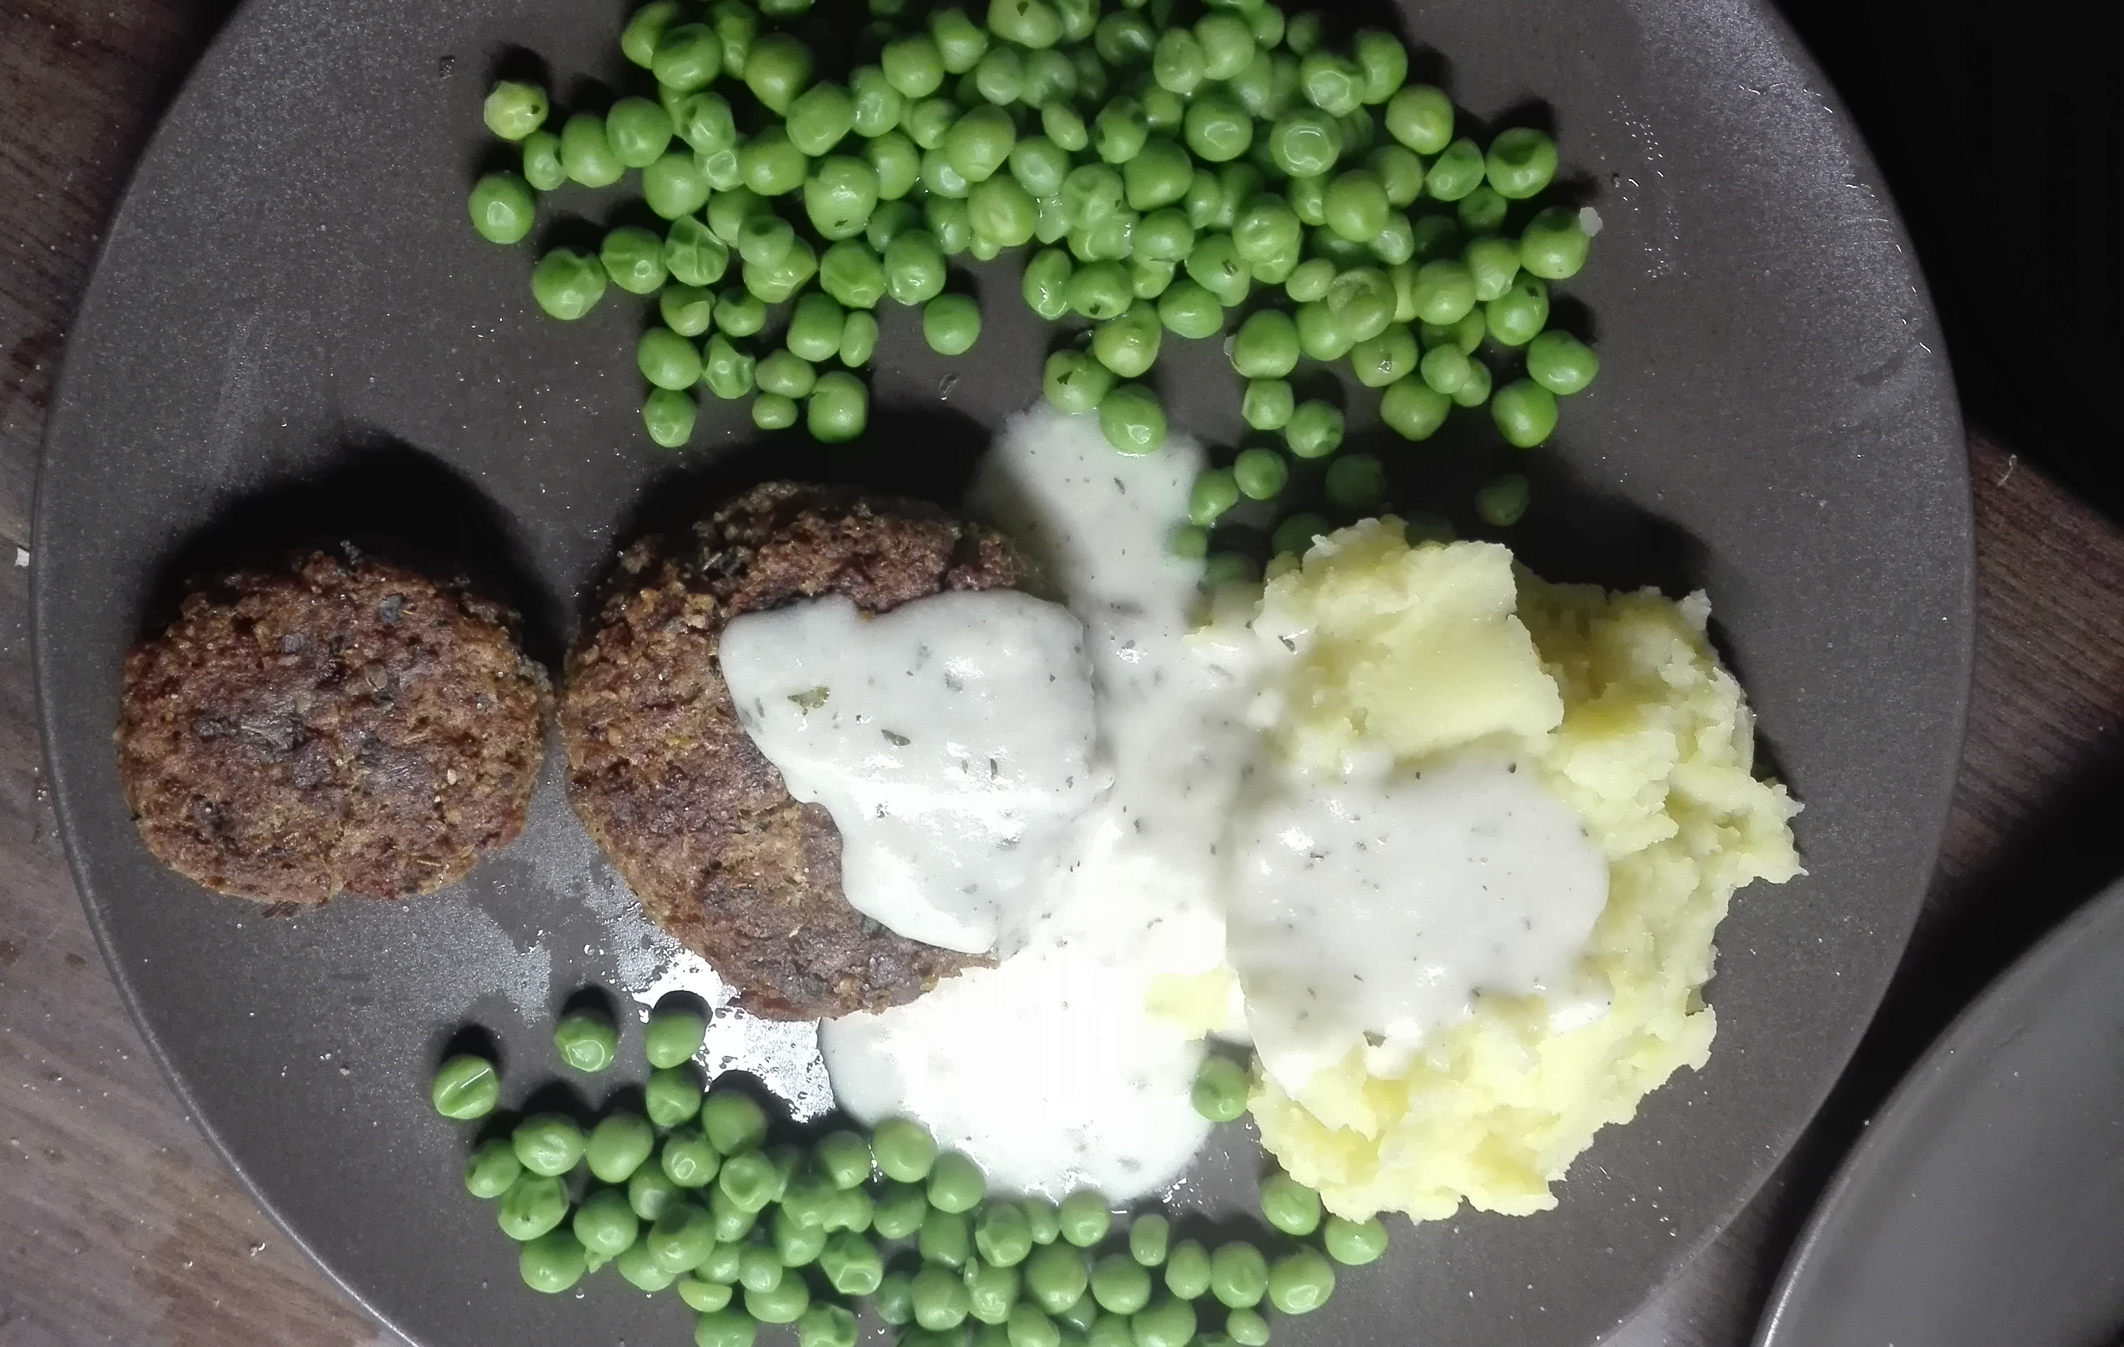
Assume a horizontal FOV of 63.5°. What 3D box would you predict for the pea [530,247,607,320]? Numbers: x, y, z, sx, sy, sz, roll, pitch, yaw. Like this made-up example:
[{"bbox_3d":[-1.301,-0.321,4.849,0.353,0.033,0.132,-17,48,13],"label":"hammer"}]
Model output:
[{"bbox_3d":[-0.067,-0.053,0.233,0.010,0.010,0.010,0,101,-2],"label":"pea"}]

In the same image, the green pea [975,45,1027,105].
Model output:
[{"bbox_3d":[-0.008,-0.078,0.225,0.006,0.007,0.007,0,101,-2],"label":"green pea"}]

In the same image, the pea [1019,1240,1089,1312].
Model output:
[{"bbox_3d":[-0.001,0.081,0.232,0.009,0.009,0.009,0,82,0],"label":"pea"}]

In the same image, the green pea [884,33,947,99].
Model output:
[{"bbox_3d":[-0.022,-0.091,0.256,0.009,0.009,0.010,0,82,0],"label":"green pea"}]

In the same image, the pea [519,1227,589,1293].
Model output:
[{"bbox_3d":[-0.070,0.081,0.237,0.010,0.009,0.009,0,83,-1],"label":"pea"}]

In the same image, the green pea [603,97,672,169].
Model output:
[{"bbox_3d":[-0.056,-0.072,0.228,0.009,0.009,0.009,0,101,-2],"label":"green pea"}]

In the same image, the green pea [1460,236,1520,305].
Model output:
[{"bbox_3d":[0.056,-0.053,0.224,0.007,0.008,0.009,0,101,-1],"label":"green pea"}]

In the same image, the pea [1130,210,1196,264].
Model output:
[{"bbox_3d":[0.014,-0.058,0.229,0.008,0.008,0.007,0,101,-2],"label":"pea"}]

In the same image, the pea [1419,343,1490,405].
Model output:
[{"bbox_3d":[0.057,-0.043,0.250,0.010,0.009,0.009,0,83,-1],"label":"pea"}]

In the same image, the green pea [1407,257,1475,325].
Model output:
[{"bbox_3d":[0.056,-0.055,0.250,0.009,0.009,0.010,0,82,0],"label":"green pea"}]

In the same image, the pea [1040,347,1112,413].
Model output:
[{"bbox_3d":[0.002,-0.043,0.252,0.010,0.010,0.010,0,83,-1],"label":"pea"}]

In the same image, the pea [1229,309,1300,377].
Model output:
[{"bbox_3d":[0.027,-0.044,0.229,0.009,0.009,0.009,0,102,-2],"label":"pea"}]

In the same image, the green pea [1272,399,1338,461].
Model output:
[{"bbox_3d":[0.036,-0.036,0.252,0.009,0.009,0.009,0,83,-1],"label":"green pea"}]

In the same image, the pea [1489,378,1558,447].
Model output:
[{"bbox_3d":[0.063,-0.035,0.233,0.009,0.009,0.009,0,102,-2],"label":"pea"}]

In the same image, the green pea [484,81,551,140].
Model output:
[{"bbox_3d":[-0.082,-0.084,0.256,0.010,0.009,0.009,0,83,-1],"label":"green pea"}]

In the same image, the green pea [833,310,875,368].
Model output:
[{"bbox_3d":[-0.027,-0.045,0.230,0.005,0.006,0.008,11,101,-4],"label":"green pea"}]

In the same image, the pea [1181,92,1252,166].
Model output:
[{"bbox_3d":[0.020,-0.069,0.218,0.009,0.009,0.009,0,102,-2],"label":"pea"}]

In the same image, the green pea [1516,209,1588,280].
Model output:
[{"bbox_3d":[0.065,-0.057,0.226,0.009,0.009,0.010,0,101,-1],"label":"green pea"}]

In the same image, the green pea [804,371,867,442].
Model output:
[{"bbox_3d":[-0.031,-0.037,0.238,0.009,0.009,0.010,0,101,-2],"label":"green pea"}]

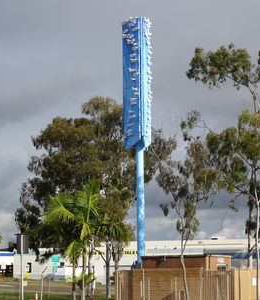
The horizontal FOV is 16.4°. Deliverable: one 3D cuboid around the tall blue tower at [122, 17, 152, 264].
[{"bbox_3d":[0.775,0.167,82.676,2.200,25.143,2.400,6,-10,-45],"label":"tall blue tower"}]

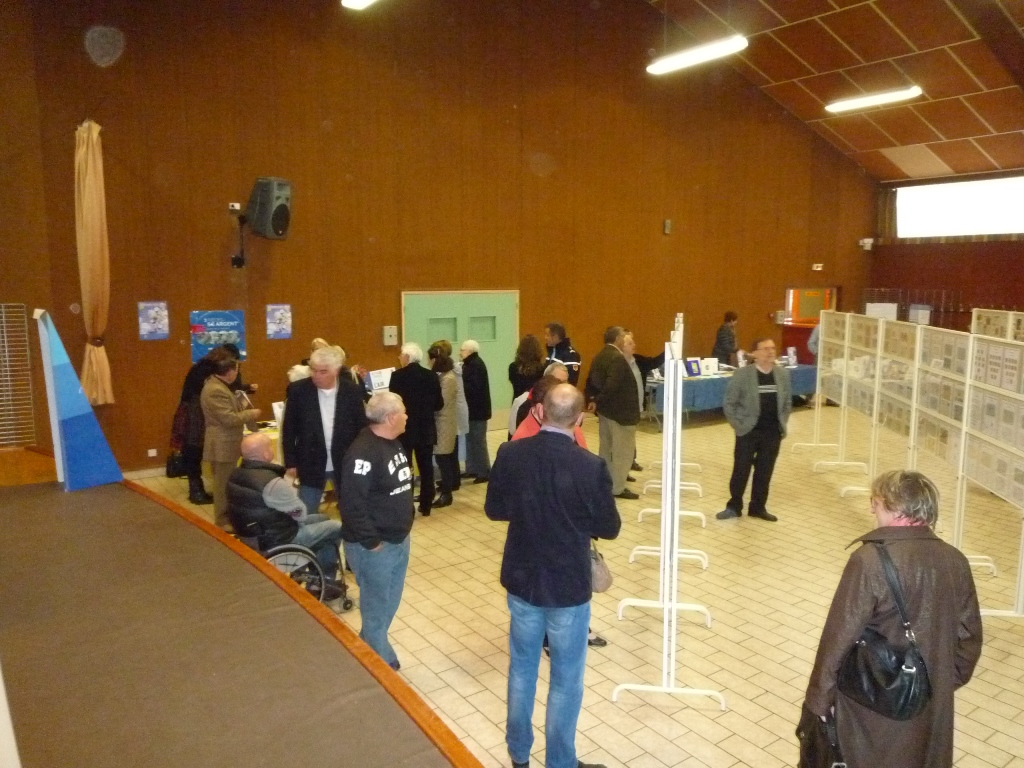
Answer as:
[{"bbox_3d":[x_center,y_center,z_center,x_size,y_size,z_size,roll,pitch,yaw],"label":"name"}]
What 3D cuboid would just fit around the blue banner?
[{"bbox_3d":[-3.505,-0.567,8.856,0.612,0.610,0.010,-5,9,-35],"label":"blue banner"}]

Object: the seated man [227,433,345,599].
[{"bbox_3d":[-1.503,0.895,4.881,0.800,1.220,0.560,-7,10,-42],"label":"seated man"}]

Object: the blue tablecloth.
[{"bbox_3d":[3.752,0.041,12.574,4.400,0.530,0.760,-5,9,-35],"label":"blue tablecloth"}]

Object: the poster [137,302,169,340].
[{"bbox_3d":[-4.081,-0.721,8.431,0.300,0.420,0.010,-5,9,-35],"label":"poster"}]

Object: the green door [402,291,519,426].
[{"bbox_3d":[-0.695,-0.294,10.876,1.970,2.100,0.080,-5,9,-35],"label":"green door"}]

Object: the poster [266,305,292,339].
[{"bbox_3d":[-2.907,-0.779,9.250,0.300,0.420,0.010,-5,9,-35],"label":"poster"}]

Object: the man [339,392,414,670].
[{"bbox_3d":[-0.774,0.829,4.298,0.360,1.645,0.500,2,8,12],"label":"man"}]

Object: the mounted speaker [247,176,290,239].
[{"bbox_3d":[-2.833,-2.040,8.621,0.350,0.670,0.410,10,10,14],"label":"mounted speaker"}]

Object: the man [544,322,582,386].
[{"bbox_3d":[0.548,0.196,8.437,0.360,1.780,0.520,-6,9,-35],"label":"man"}]

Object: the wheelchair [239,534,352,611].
[{"bbox_3d":[-1.532,1.141,4.887,0.950,0.870,0.630,-7,10,-42],"label":"wheelchair"}]

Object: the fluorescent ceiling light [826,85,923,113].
[{"bbox_3d":[5.908,-4.636,12.052,0.180,0.120,1.550,-5,9,-35],"label":"fluorescent ceiling light"}]

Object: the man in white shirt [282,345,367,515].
[{"bbox_3d":[-1.322,0.621,5.369,0.600,1.770,0.360,-2,8,-11],"label":"man in white shirt"}]

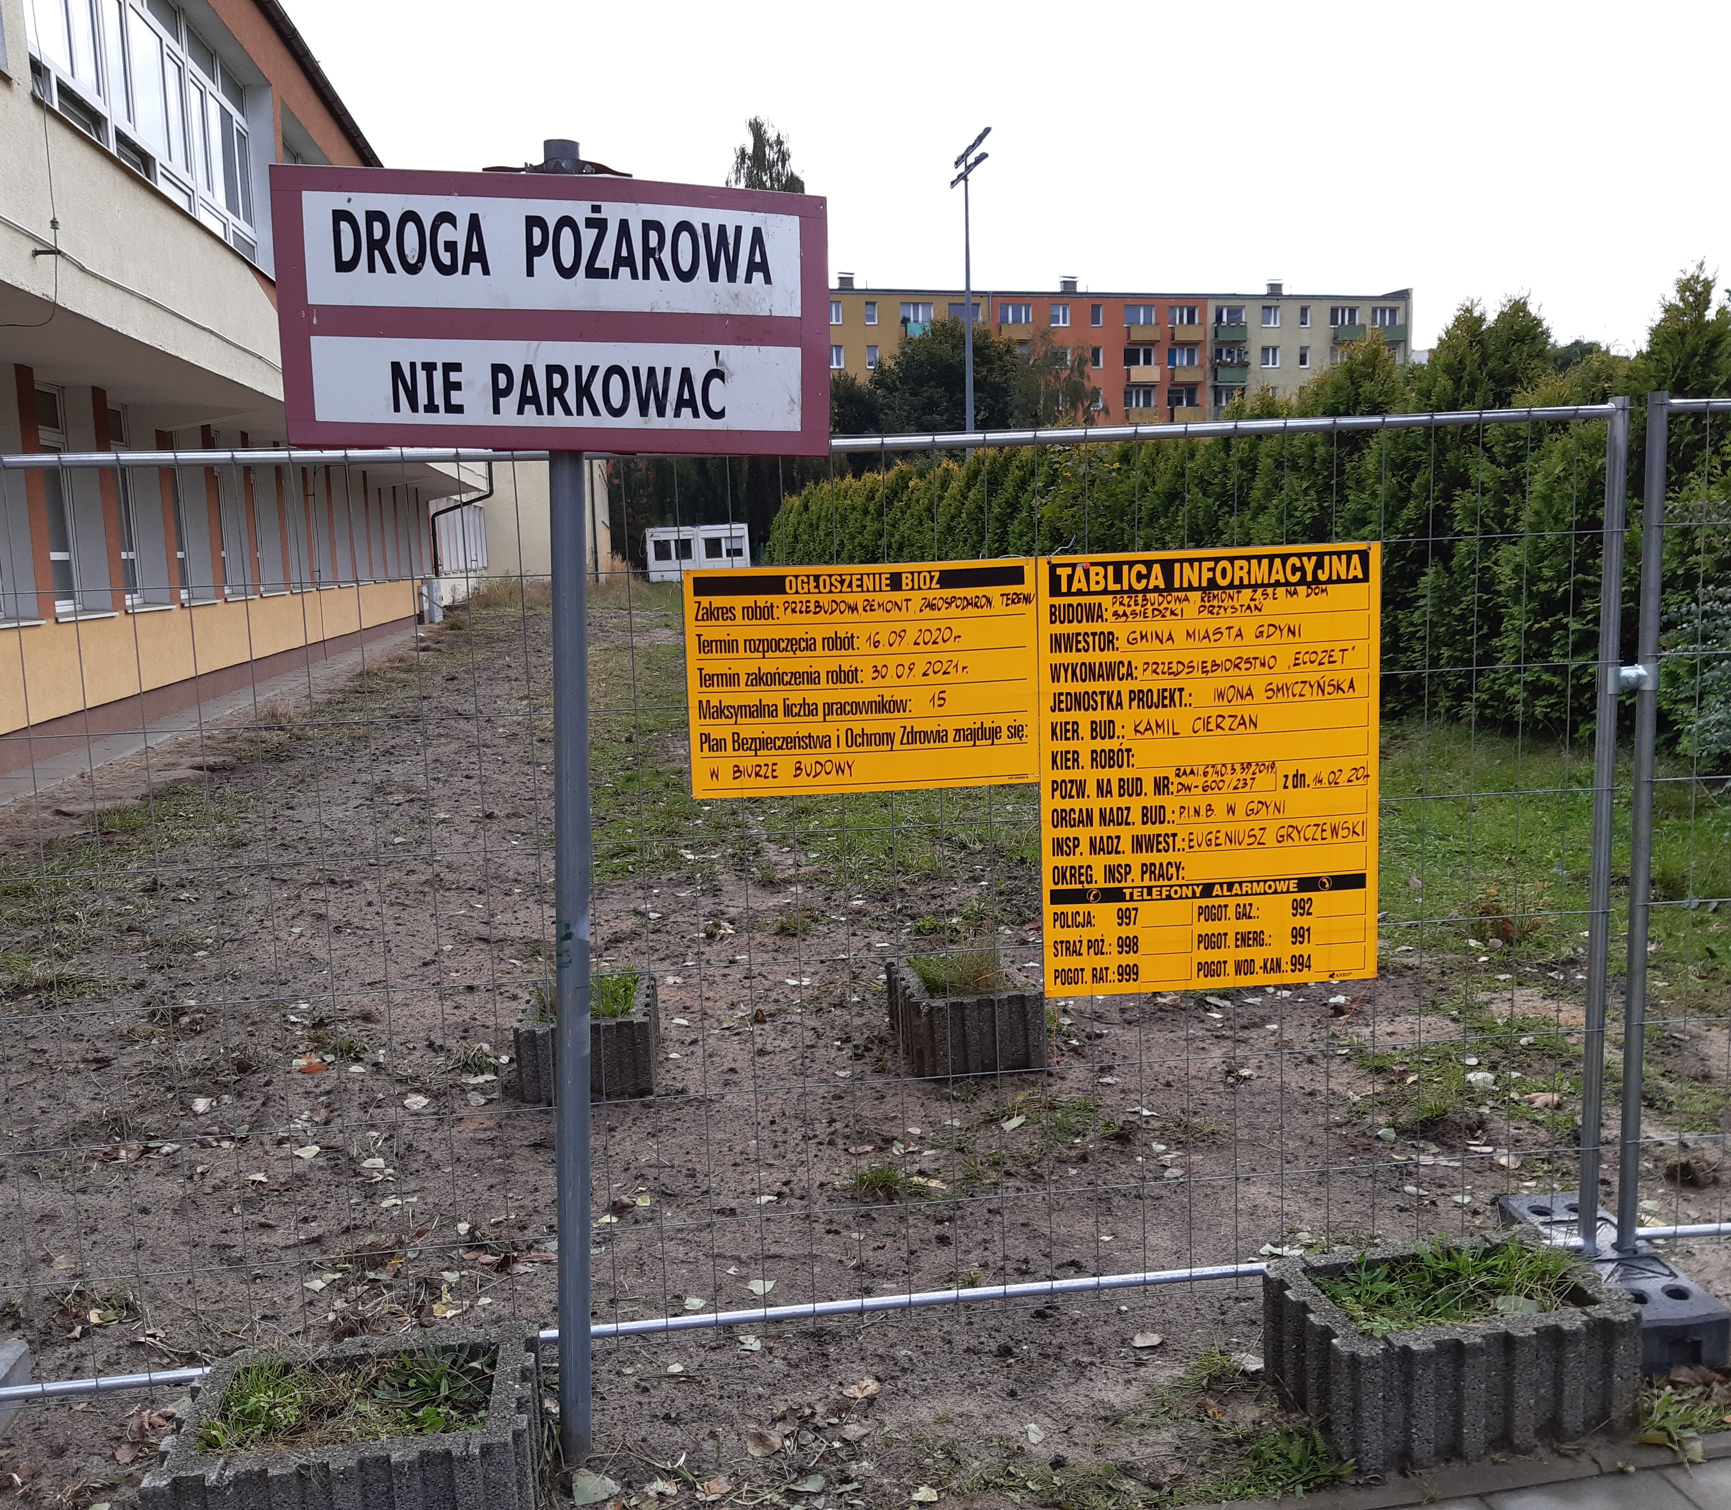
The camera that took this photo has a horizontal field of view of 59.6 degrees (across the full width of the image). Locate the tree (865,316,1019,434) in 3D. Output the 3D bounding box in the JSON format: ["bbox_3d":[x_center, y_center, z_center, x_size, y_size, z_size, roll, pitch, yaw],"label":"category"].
[{"bbox_3d":[4.110,-16.078,78.527,8.158,12.951,8.158,-2,8,0],"label":"tree"}]

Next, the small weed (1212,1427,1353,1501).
[{"bbox_3d":[0.750,1.278,2.749,0.235,0.060,0.140,-2,8,0],"label":"small weed"}]

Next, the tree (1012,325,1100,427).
[{"bbox_3d":[9.675,-15.513,76.587,4.708,12.038,4.708,-2,8,0],"label":"tree"}]

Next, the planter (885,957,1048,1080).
[{"bbox_3d":[0.336,0.865,5.110,0.410,0.247,0.515,-3,8,-11],"label":"planter"}]

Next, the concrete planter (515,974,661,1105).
[{"bbox_3d":[-0.898,0.923,4.952,0.410,0.250,0.490,-2,8,-5],"label":"concrete planter"}]

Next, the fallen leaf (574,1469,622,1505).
[{"bbox_3d":[-0.492,1.338,2.773,0.090,0.015,0.095,-2,8,0],"label":"fallen leaf"}]

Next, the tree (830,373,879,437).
[{"bbox_3d":[-1.101,-14.674,78.724,5.500,10.430,5.500,-2,8,0],"label":"tree"}]

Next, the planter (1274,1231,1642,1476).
[{"bbox_3d":[1.139,1.145,2.968,0.595,0.240,0.360,-3,8,-10],"label":"planter"}]

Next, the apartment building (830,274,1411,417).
[{"bbox_3d":[13.723,-21.688,101.835,45.621,17.000,10.500,-4,8,-15],"label":"apartment building"}]

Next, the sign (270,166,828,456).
[{"bbox_3d":[-0.507,-0.736,2.555,0.903,0.438,0.030,-2,9,-14],"label":"sign"}]

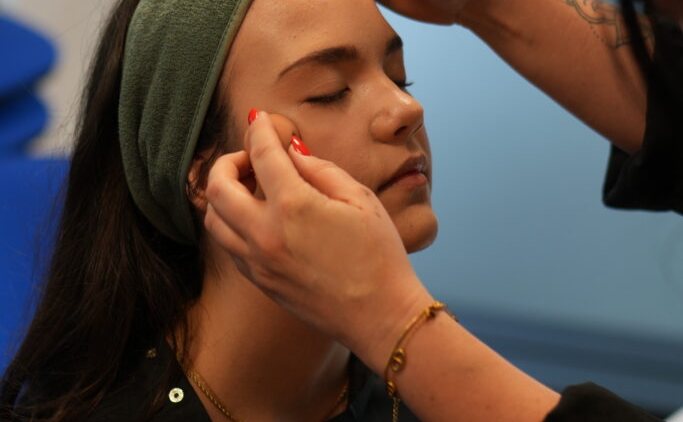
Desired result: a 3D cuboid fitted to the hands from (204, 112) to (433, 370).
[{"bbox_3d":[-0.014,0.019,1.200,0.090,0.158,0.078,-30,-12,-10],"label":"hands"}]

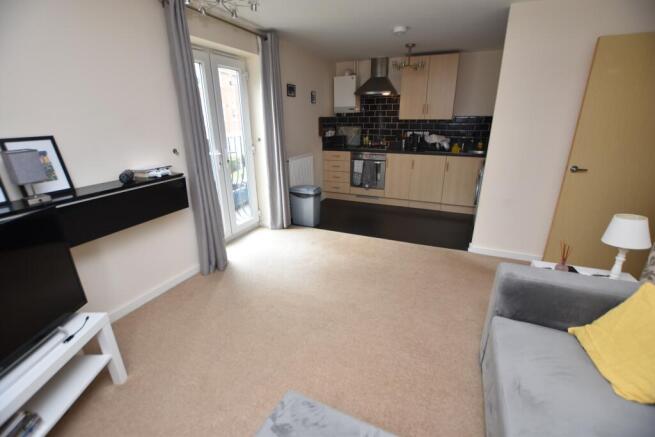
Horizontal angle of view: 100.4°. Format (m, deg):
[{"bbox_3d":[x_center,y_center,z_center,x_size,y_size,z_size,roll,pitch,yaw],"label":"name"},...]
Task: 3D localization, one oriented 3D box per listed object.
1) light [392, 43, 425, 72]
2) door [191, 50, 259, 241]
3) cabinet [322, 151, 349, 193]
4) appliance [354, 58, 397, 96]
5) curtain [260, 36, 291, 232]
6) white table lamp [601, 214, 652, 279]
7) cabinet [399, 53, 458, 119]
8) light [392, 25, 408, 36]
[{"bbox_3d":[1.130,-2.200,3.773,0.430,0.345,0.430,8,21,24],"label":"light"},{"bbox_3d":[-1.226,-0.742,3.159,0.090,2.110,1.120,8,21,24],"label":"door"},{"bbox_3d":[0.320,-0.907,5.197,0.505,0.750,0.560,8,21,24],"label":"cabinet"},{"bbox_3d":[0.819,-2.333,4.515,0.595,0.540,0.480,8,21,24],"label":"appliance"},{"bbox_3d":[-0.628,-0.973,3.443,0.150,2.310,0.230,8,21,24],"label":"curtain"},{"bbox_3d":[1.776,0.178,1.625,0.210,0.390,0.210,8,21,24],"label":"white table lamp"},{"bbox_3d":[1.609,-2.036,4.319,0.790,0.900,0.330,8,21,24],"label":"cabinet"},{"bbox_3d":[0.840,-2.137,3.126,0.150,0.070,0.150,8,21,24],"label":"light"}]

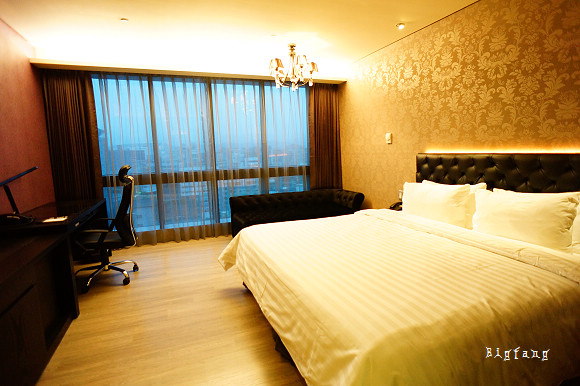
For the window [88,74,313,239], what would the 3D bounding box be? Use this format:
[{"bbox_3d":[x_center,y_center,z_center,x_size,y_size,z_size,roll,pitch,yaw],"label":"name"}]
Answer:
[{"bbox_3d":[-1.073,-0.471,5.519,2.983,2.276,0.120,-4,7,-19],"label":"window"}]

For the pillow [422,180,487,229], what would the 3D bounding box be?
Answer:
[{"bbox_3d":[1.480,0.101,3.664,0.170,0.420,0.770,12,1,-20],"label":"pillow"}]

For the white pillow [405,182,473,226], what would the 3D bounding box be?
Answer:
[{"bbox_3d":[1.318,0.111,3.569,0.180,0.420,0.790,19,-1,-20],"label":"white pillow"}]

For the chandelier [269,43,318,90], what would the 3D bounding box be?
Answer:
[{"bbox_3d":[0.043,-1.489,4.592,0.600,0.535,0.600,-2,6,0],"label":"chandelier"}]

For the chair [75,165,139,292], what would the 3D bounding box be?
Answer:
[{"bbox_3d":[-1.867,0.313,3.801,0.640,1.144,0.660,-4,7,-19],"label":"chair"}]

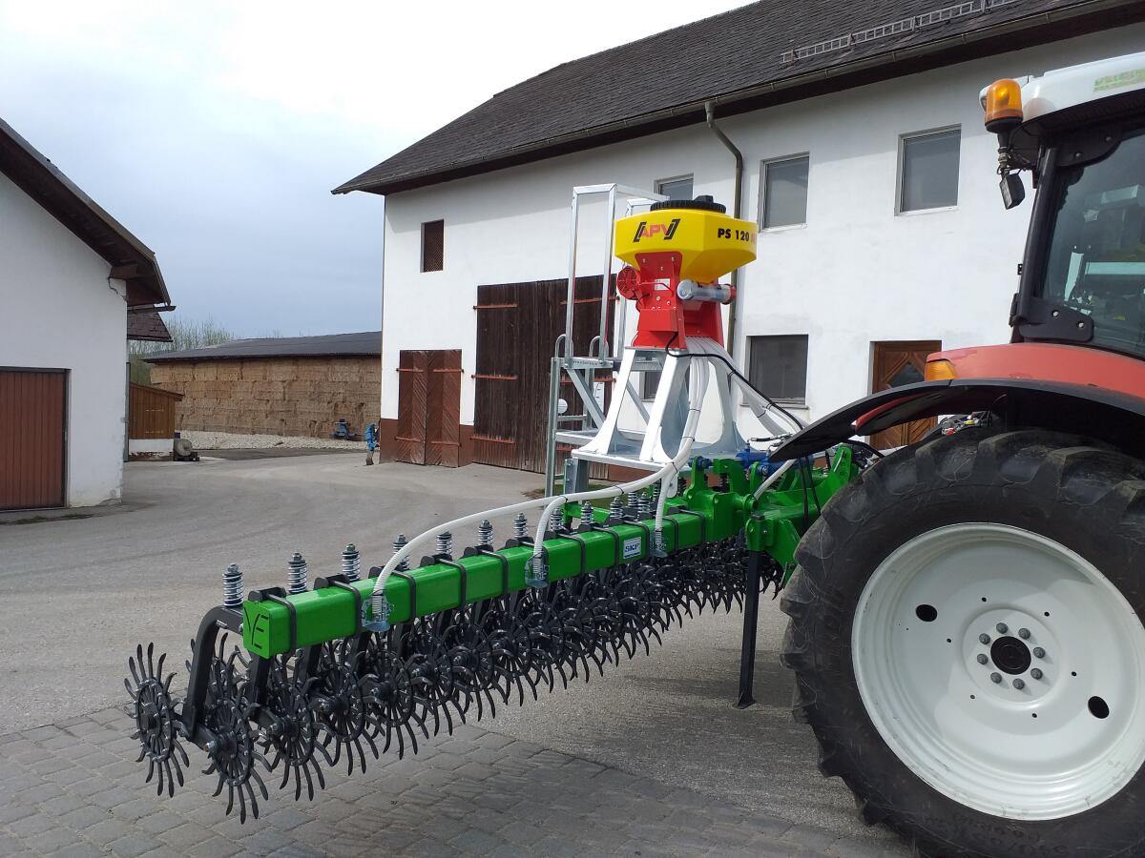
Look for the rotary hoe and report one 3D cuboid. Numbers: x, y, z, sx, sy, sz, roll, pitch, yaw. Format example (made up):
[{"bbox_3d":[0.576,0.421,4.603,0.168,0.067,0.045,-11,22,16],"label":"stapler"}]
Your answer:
[{"bbox_3d":[0.854,-0.002,5.093,1.700,2.630,6.140,8,8,40],"label":"rotary hoe"}]

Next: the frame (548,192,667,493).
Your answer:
[{"bbox_3d":[0.245,-0.456,5.629,0.570,2.040,0.560,8,8,40],"label":"frame"}]

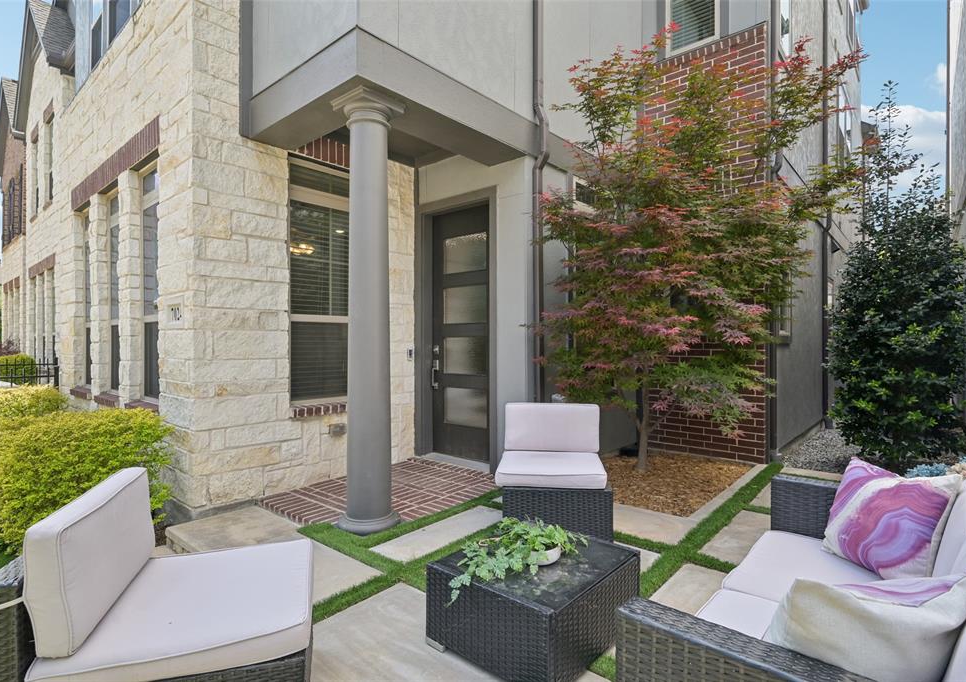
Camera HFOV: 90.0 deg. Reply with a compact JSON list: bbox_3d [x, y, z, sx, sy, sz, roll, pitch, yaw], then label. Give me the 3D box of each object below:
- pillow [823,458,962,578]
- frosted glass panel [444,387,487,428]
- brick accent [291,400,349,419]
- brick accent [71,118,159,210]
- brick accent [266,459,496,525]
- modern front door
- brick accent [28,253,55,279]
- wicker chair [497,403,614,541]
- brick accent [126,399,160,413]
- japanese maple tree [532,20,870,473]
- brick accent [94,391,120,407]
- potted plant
[{"bbox_3d":[1.375,0.605,1.665,0.150,0.410,0.420,23,-6,-14],"label":"pillow"},{"bbox_3d":[-0.169,0.651,4.744,0.575,0.370,0.025,0,1,40],"label":"frosted glass panel"},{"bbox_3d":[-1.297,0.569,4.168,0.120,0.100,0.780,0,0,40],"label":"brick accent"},{"bbox_3d":[-3.596,-1.601,4.687,3.020,0.250,0.110,0,0,40],"label":"brick accent"},{"bbox_3d":[-0.724,1.262,3.962,1.300,0.090,1.630,0,1,40],"label":"brick accent"},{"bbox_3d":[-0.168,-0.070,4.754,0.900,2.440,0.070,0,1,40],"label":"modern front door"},{"bbox_3d":[-9.359,-1.565,10.302,3.100,0.250,0.130,0,1,40],"label":"brick accent"},{"bbox_3d":[0.460,0.828,3.180,0.665,0.735,0.710,0,0,6],"label":"wicker chair"},{"bbox_3d":[-2.761,0.566,3.993,0.890,0.100,0.120,0,0,40],"label":"brick accent"},{"bbox_3d":[1.839,-0.795,4.122,2.200,4.150,2.200,0,1,40],"label":"japanese maple tree"},{"bbox_3d":[-3.589,0.569,4.686,0.860,0.100,0.120,0,0,40],"label":"brick accent"},{"bbox_3d":[0.150,0.865,1.980,0.550,0.235,0.330,0,0,-12],"label":"potted plant"}]

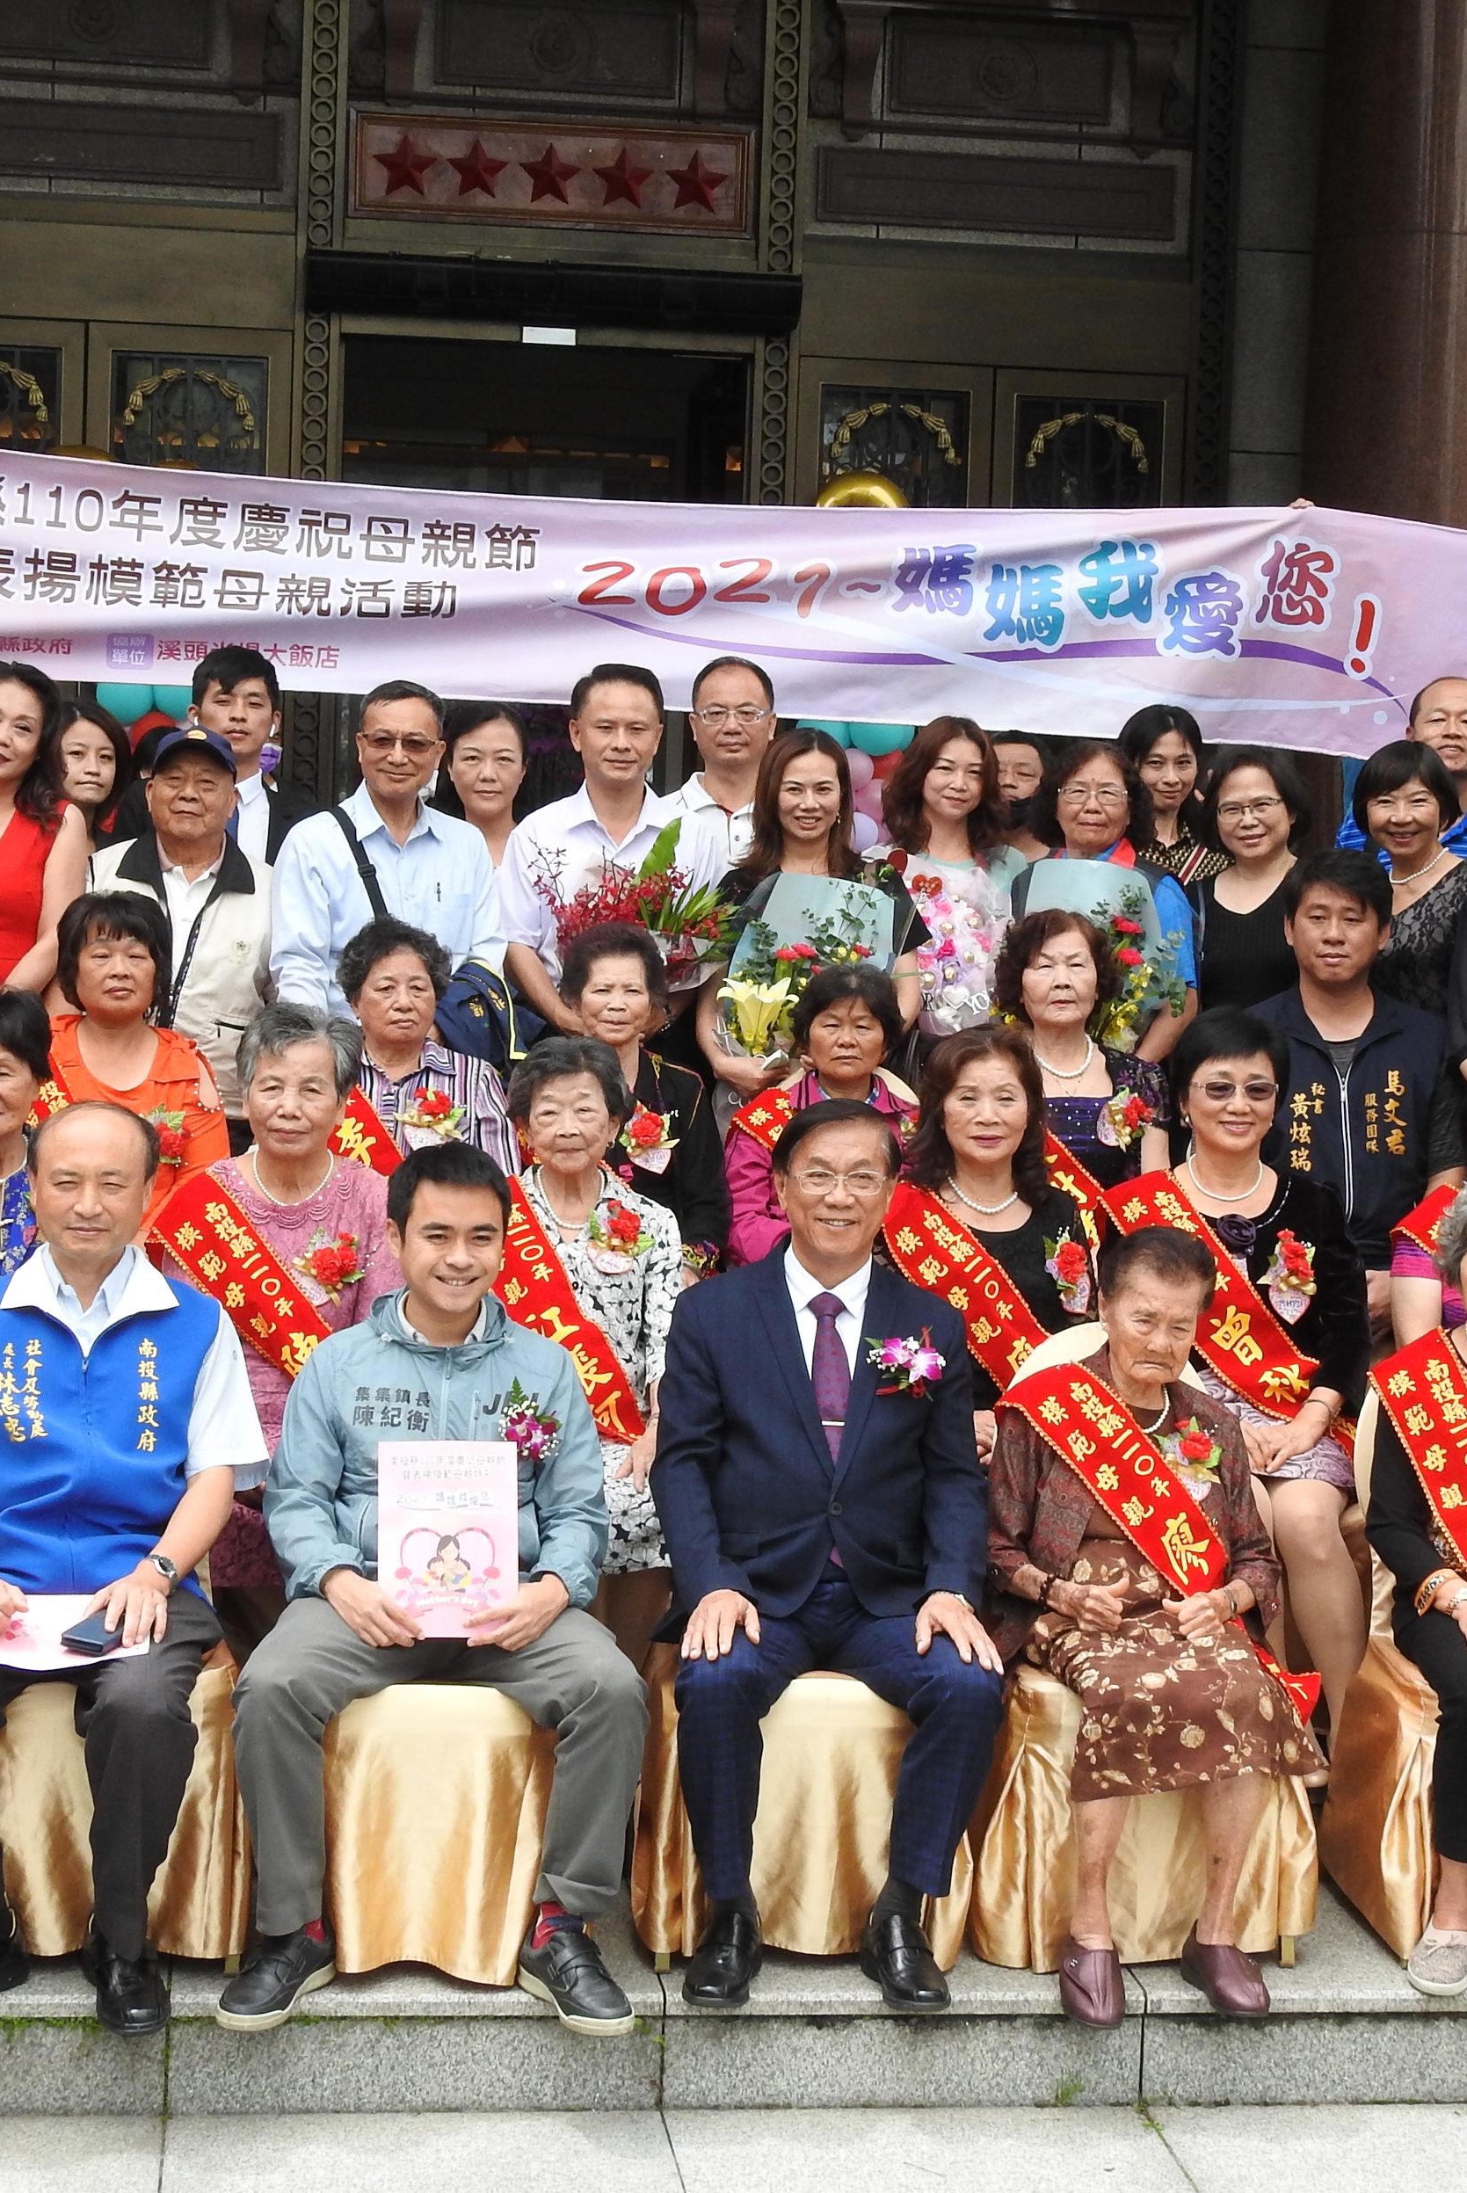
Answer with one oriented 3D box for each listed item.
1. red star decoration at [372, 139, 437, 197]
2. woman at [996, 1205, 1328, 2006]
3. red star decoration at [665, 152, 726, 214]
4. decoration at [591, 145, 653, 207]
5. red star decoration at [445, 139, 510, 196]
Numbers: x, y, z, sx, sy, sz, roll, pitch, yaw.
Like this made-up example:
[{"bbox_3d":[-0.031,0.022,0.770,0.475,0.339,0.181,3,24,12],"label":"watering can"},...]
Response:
[{"bbox_3d":[-1.121,-3.165,12.380,0.220,0.215,0.050,1,3,-7],"label":"red star decoration"},{"bbox_3d":[0.644,0.771,5.625,0.510,1.117,0.710,2,3,-3],"label":"woman"},{"bbox_3d":[-0.145,-3.569,14.171,0.230,0.236,0.050,1,3,-7],"label":"red star decoration"},{"bbox_3d":[-0.380,-3.161,12.470,0.220,0.215,0.050,1,3,-7],"label":"decoration"},{"bbox_3d":[-0.859,-3.117,12.192,0.205,0.200,0.030,1,3,-6],"label":"red star decoration"}]

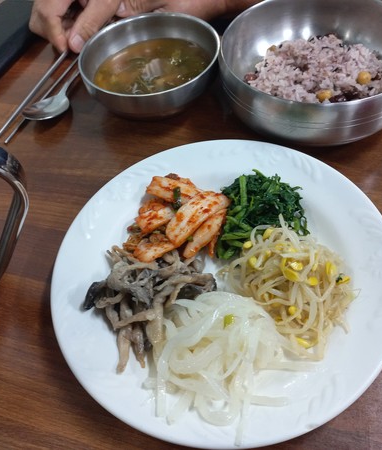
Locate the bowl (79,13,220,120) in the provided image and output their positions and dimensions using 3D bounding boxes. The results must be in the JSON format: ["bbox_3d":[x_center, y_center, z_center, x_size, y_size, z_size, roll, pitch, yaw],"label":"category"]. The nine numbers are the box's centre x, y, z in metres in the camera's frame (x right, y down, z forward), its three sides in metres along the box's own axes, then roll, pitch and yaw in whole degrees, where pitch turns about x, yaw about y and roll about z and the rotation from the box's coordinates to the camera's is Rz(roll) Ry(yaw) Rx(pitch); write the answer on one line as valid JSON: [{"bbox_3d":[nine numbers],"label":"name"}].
[{"bbox_3d":[-0.040,-0.158,0.450,0.140,0.051,0.140,-3,54,5],"label":"bowl"}]

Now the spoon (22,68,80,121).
[{"bbox_3d":[-0.122,-0.187,0.500,0.042,0.022,0.202,11,56,15],"label":"spoon"}]

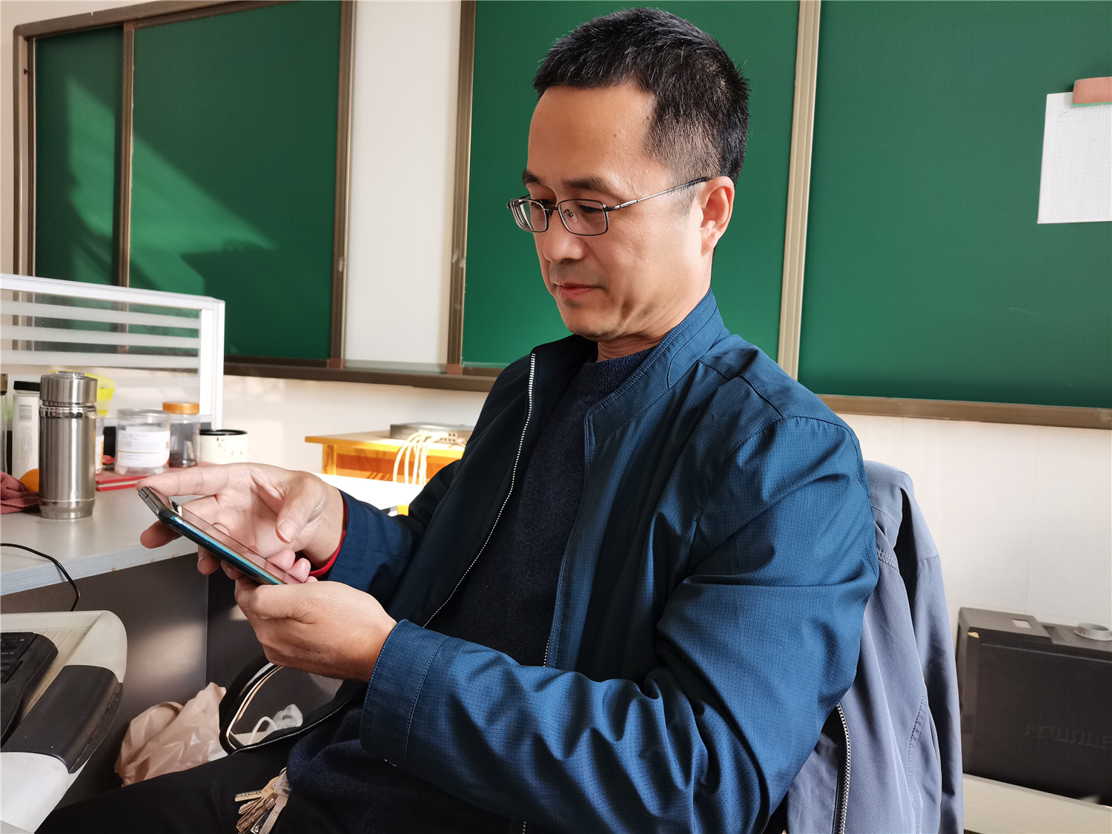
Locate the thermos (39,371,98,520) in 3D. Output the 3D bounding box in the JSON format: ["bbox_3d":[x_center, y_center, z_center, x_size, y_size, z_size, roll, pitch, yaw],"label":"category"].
[{"bbox_3d":[-0.702,0.039,1.204,0.071,0.206,0.071,4,4,24],"label":"thermos"}]

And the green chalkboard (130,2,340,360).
[{"bbox_3d":[-1.114,-0.785,2.844,0.950,1.170,0.030,4,4,24],"label":"green chalkboard"}]

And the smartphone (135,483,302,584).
[{"bbox_3d":[-0.231,0.106,0.624,0.158,0.009,0.074,43,-17,-32],"label":"smartphone"}]

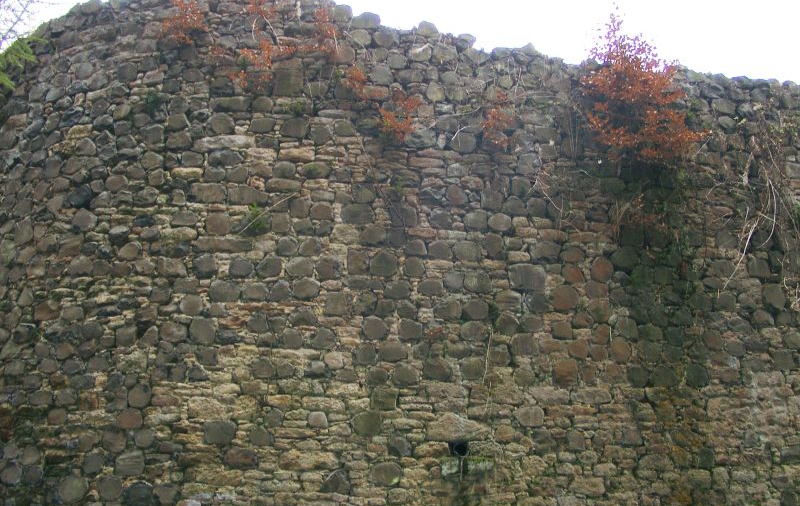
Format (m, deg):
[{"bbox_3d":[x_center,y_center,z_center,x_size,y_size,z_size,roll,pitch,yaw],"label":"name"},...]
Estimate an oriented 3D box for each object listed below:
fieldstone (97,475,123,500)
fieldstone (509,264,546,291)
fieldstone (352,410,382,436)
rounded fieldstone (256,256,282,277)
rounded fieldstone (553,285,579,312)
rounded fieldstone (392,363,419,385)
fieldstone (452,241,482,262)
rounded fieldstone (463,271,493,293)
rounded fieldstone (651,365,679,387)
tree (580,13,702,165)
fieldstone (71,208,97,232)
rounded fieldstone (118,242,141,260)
[{"bbox_3d":[-3.052,2.463,8.255,0.284,0.240,0.223,-3,-12,13],"label":"fieldstone"},{"bbox_3d":[1.259,0.242,7.758,0.366,0.273,0.251,1,-16,-5],"label":"fieldstone"},{"bbox_3d":[-0.336,1.750,8.114,0.296,0.255,0.234,0,-12,-1],"label":"fieldstone"},{"bbox_3d":[-1.246,0.129,7.505,0.247,0.209,0.182,0,-14,0],"label":"rounded fieldstone"},{"bbox_3d":[1.628,0.448,7.732,0.251,0.252,0.199,2,-16,-6],"label":"rounded fieldstone"},{"bbox_3d":[0.051,1.122,7.257,0.239,0.202,0.176,0,-14,0],"label":"rounded fieldstone"},{"bbox_3d":[0.648,-0.014,7.542,0.286,0.191,0.191,0,-14,0],"label":"fieldstone"},{"bbox_3d":[0.746,0.280,7.468,0.265,0.208,0.189,0,-14,0],"label":"rounded fieldstone"},{"bbox_3d":[2.442,1.140,7.254,0.257,0.202,0.184,0,-14,0],"label":"rounded fieldstone"},{"bbox_3d":[2.756,-1.866,8.969,1.250,1.735,1.100,4,-12,-17],"label":"tree"},{"bbox_3d":[-3.607,-0.383,8.984,0.298,0.264,0.239,-3,-12,16],"label":"fieldstone"},{"bbox_3d":[-2.729,-0.025,7.928,0.221,0.181,0.161,-5,-15,18],"label":"rounded fieldstone"}]

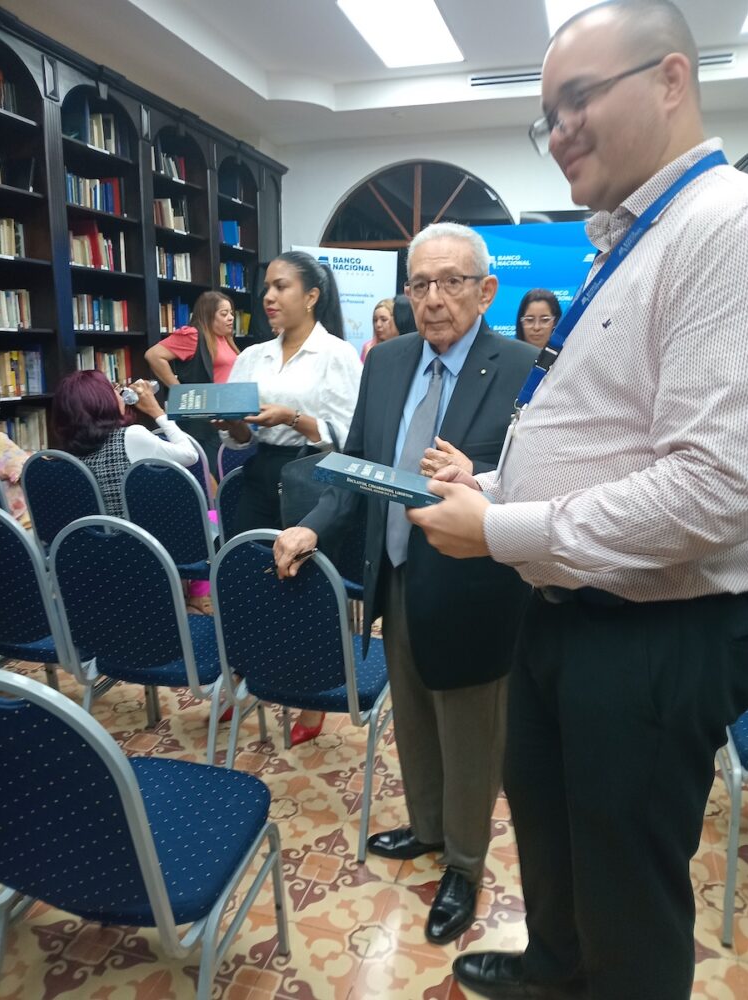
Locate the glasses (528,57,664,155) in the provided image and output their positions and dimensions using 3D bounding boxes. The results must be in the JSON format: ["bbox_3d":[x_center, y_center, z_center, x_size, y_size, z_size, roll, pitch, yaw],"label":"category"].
[{"bbox_3d":[0.289,-0.486,0.789,0.142,0.047,0.140,-23,19,-3],"label":"glasses"}]

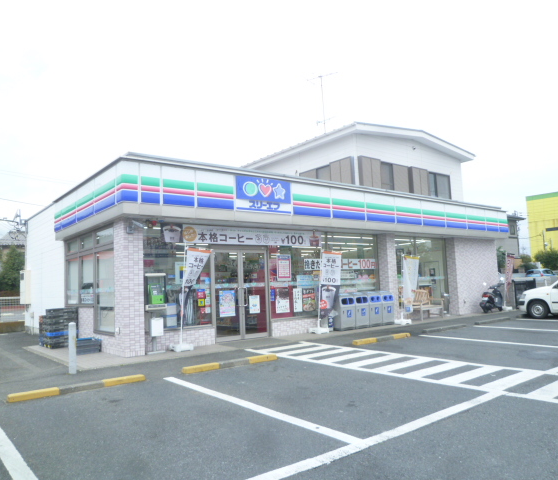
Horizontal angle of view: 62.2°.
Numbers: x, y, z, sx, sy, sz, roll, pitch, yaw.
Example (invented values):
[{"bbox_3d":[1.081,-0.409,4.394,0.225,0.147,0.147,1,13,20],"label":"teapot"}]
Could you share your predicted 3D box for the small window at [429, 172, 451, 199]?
[{"bbox_3d":[6.250,-2.054,17.982,1.600,1.070,0.120,2,-7,-38],"label":"small window"}]

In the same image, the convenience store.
[{"bbox_3d":[0.016,0.959,16.618,14.618,3.858,9.372,2,-7,-38],"label":"convenience store"}]

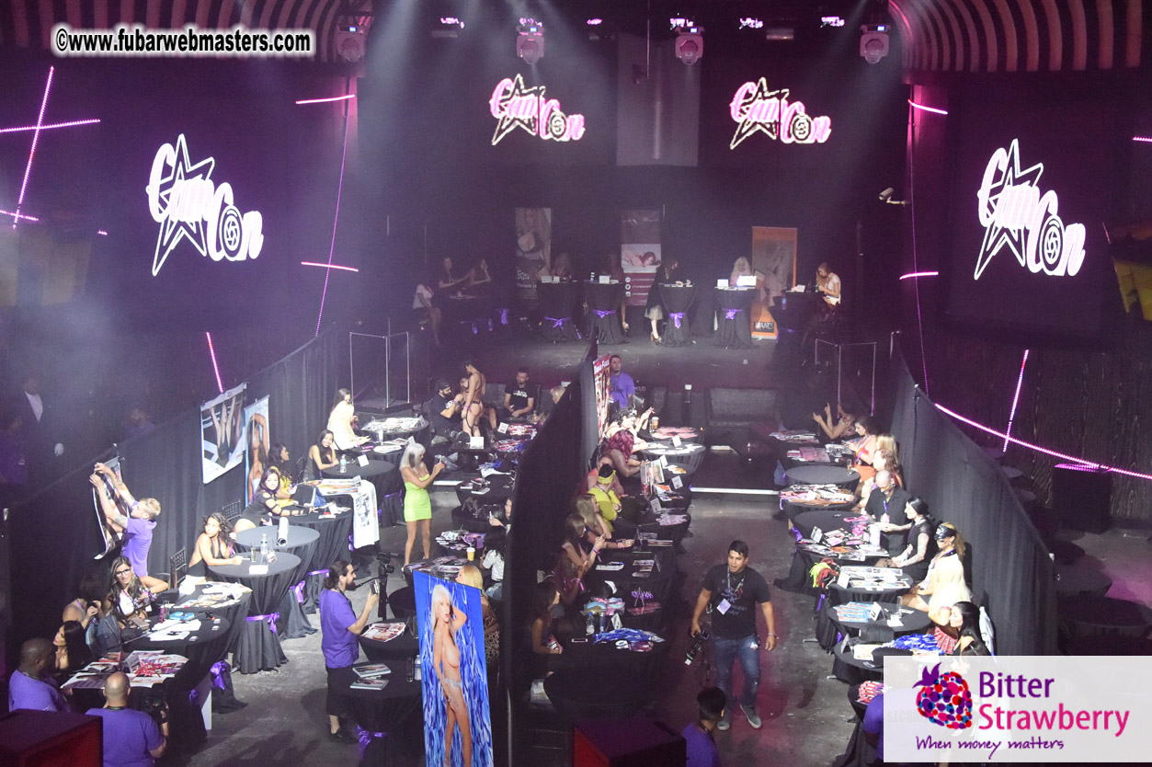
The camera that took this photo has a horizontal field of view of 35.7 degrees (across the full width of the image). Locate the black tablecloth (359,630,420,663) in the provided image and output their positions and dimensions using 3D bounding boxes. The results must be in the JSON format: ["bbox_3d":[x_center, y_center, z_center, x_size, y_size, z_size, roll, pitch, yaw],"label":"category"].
[{"bbox_3d":[-1.504,2.810,16.329,0.930,1.070,0.930,0,10,0],"label":"black tablecloth"}]

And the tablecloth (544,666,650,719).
[{"bbox_3d":[0.215,2.954,14.563,0.930,1.060,0.930,0,10,0],"label":"tablecloth"}]

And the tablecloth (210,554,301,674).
[{"bbox_3d":[-3.317,2.405,18.621,0.930,1.080,0.930,0,10,0],"label":"tablecloth"}]

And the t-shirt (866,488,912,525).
[{"bbox_3d":[3.543,1.454,20.300,0.520,0.580,0.360,6,12,30],"label":"t-shirt"}]

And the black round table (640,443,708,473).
[{"bbox_3d":[1.286,1.408,24.051,0.940,1.070,0.940,1,10,5],"label":"black round table"}]

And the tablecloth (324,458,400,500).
[{"bbox_3d":[-2.675,1.570,22.177,0.930,1.060,0.930,0,10,0],"label":"tablecloth"}]

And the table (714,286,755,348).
[{"bbox_3d":[2.929,-1.225,32.995,0.820,1.070,0.820,1,10,5],"label":"table"}]

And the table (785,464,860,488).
[{"bbox_3d":[3.102,1.675,22.598,0.940,1.070,0.940,1,10,5],"label":"table"}]

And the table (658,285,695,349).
[{"bbox_3d":[1.862,-1.281,33.095,0.760,1.070,0.760,1,10,5],"label":"table"}]

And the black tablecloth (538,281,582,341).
[{"bbox_3d":[-0.300,-1.343,33.295,0.820,1.070,0.820,1,10,5],"label":"black tablecloth"}]

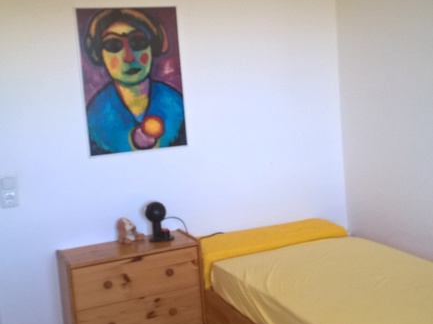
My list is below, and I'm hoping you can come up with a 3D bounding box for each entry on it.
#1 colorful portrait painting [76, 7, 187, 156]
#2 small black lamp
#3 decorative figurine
[{"bbox_3d":[-0.401,-0.399,3.101,0.500,0.700,0.020,-7,8,-23],"label":"colorful portrait painting"},{"bbox_3d":[-0.279,0.292,3.155,0.120,0.190,0.120,-7,8,-23],"label":"small black lamp"},{"bbox_3d":[-0.422,0.345,3.125,0.105,0.115,0.095,2,9,37],"label":"decorative figurine"}]

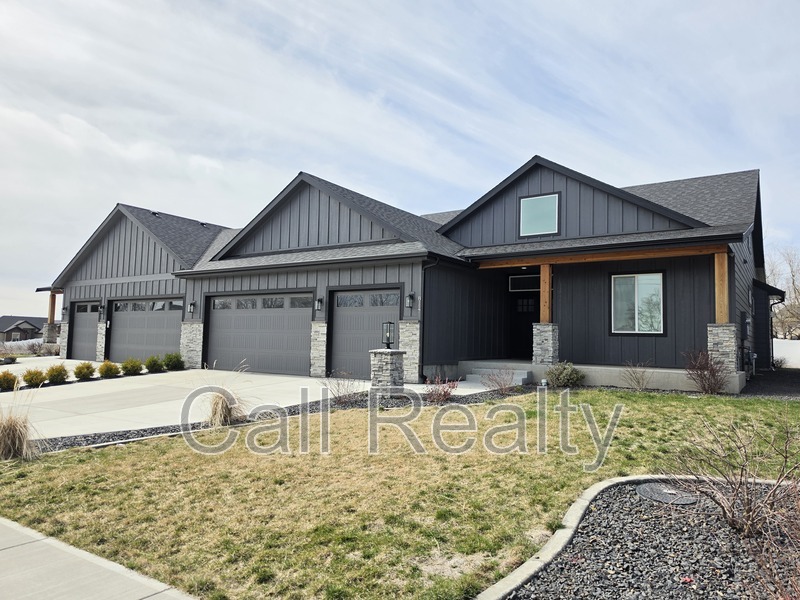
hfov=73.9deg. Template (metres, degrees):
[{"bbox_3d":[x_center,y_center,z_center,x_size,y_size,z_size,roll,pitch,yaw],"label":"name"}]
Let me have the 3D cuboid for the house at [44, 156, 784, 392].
[{"bbox_3d":[-3.543,-0.407,23.860,32.600,6.500,14.000,-2,-5,33],"label":"house"}]

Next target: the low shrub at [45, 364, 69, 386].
[{"bbox_3d":[-9.500,2.080,14.742,0.580,0.540,0.580,-2,-5,33],"label":"low shrub"}]

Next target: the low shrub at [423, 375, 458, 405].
[{"bbox_3d":[0.867,1.869,11.100,0.680,0.610,0.680,1,-4,0],"label":"low shrub"}]

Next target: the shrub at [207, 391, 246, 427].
[{"bbox_3d":[-2.971,1.858,9.100,0.660,0.600,0.660,-2,-5,33],"label":"shrub"}]

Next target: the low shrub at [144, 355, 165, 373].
[{"bbox_3d":[-7.911,2.077,17.183,0.600,0.540,0.600,-2,-5,33],"label":"low shrub"}]

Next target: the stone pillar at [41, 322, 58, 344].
[{"bbox_3d":[-18.960,1.829,28.801,0.550,1.020,0.520,-2,-5,33],"label":"stone pillar"}]

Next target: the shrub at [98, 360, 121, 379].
[{"bbox_3d":[-8.710,2.086,15.955,0.610,0.530,0.610,-2,-5,33],"label":"shrub"}]

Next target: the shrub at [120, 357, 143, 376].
[{"bbox_3d":[-8.327,2.083,16.544,0.630,0.540,0.630,-2,-5,33],"label":"shrub"}]

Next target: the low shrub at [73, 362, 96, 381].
[{"bbox_3d":[-9.100,2.072,15.357,0.590,0.530,0.590,-2,-5,33],"label":"low shrub"}]

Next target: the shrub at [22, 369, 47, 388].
[{"bbox_3d":[-9.801,2.101,14.278,0.590,0.500,0.590,-2,-5,33],"label":"shrub"}]

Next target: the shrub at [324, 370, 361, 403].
[{"bbox_3d":[-1.244,1.872,11.500,0.740,0.670,0.740,1,-4,0],"label":"shrub"}]

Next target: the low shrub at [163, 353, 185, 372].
[{"bbox_3d":[-7.542,2.071,17.752,0.650,0.550,0.650,-2,-5,33],"label":"low shrub"}]

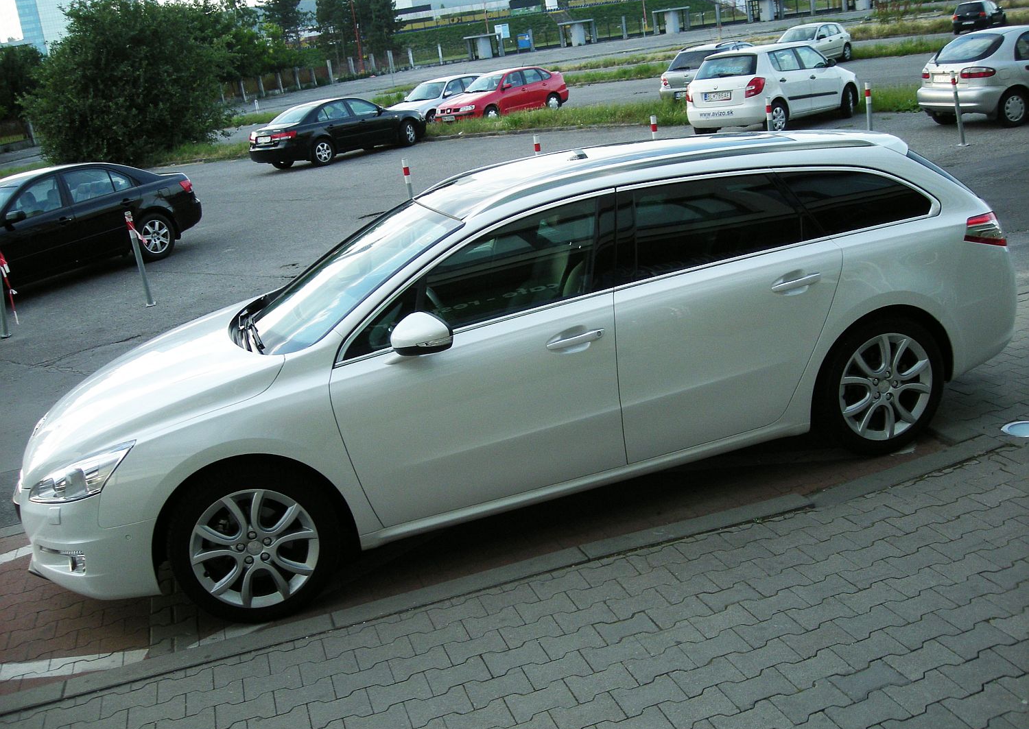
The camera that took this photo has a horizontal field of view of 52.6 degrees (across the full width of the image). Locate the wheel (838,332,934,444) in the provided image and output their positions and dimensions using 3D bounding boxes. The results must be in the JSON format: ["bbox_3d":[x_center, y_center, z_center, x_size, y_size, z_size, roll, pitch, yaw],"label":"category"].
[{"bbox_3d":[1.644,0.081,4.757,0.485,0.485,0.200,-13,17,-13],"label":"wheel"}]

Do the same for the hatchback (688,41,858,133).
[{"bbox_3d":[4.981,-5.235,19.608,3.995,1.498,1.642,-23,23,-39],"label":"hatchback"}]

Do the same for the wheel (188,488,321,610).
[{"bbox_3d":[-1.017,0.689,4.089,0.485,0.485,0.200,-12,16,-9],"label":"wheel"}]

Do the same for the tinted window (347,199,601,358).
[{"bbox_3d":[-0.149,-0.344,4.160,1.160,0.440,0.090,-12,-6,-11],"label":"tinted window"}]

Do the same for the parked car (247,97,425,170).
[{"bbox_3d":[-4.280,-5.890,25.780,1.830,1.475,4.800,9,24,42],"label":"parked car"}]

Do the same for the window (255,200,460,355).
[{"bbox_3d":[-0.792,-0.417,4.770,1.000,0.150,1.390,-38,21,-5],"label":"window"}]

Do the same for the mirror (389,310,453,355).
[{"bbox_3d":[-0.360,-0.122,3.950,0.210,0.175,0.220,-13,15,-13],"label":"mirror"}]

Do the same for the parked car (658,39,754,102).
[{"bbox_3d":[5.520,-7.450,26.570,1.710,1.490,4.450,7,23,40],"label":"parked car"}]

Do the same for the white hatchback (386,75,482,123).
[{"bbox_3d":[-2.363,-8.252,32.556,1.700,1.470,4.220,7,23,40],"label":"white hatchback"}]

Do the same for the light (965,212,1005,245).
[{"bbox_3d":[2.180,-0.616,4.833,0.310,0.200,0.230,-13,15,-13],"label":"light"}]

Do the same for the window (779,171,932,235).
[{"bbox_3d":[1.502,-0.747,4.561,0.660,0.330,0.090,-13,-5,-15],"label":"window"}]

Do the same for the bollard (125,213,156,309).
[{"bbox_3d":[-4.006,-1.127,11.144,0.110,1.000,0.110,-8,17,0],"label":"bollard"}]

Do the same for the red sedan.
[{"bbox_3d":[-0.304,-8.000,31.013,4.439,1.440,1.742,-23,23,-39],"label":"red sedan"}]

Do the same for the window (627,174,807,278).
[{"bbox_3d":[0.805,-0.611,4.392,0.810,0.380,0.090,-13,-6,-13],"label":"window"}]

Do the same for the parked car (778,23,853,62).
[{"bbox_3d":[9.995,-10.852,35.457,1.740,1.430,4.160,7,23,40],"label":"parked car"}]

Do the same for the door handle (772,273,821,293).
[{"bbox_3d":[1.199,-0.347,4.405,0.235,0.045,0.050,-13,17,-13],"label":"door handle"}]

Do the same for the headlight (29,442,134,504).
[{"bbox_3d":[-1.677,0.418,3.994,0.500,0.250,0.440,-15,17,-21],"label":"headlight"}]

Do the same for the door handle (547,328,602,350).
[{"bbox_3d":[0.248,-0.101,4.179,0.250,0.045,0.050,-13,17,-13],"label":"door handle"}]

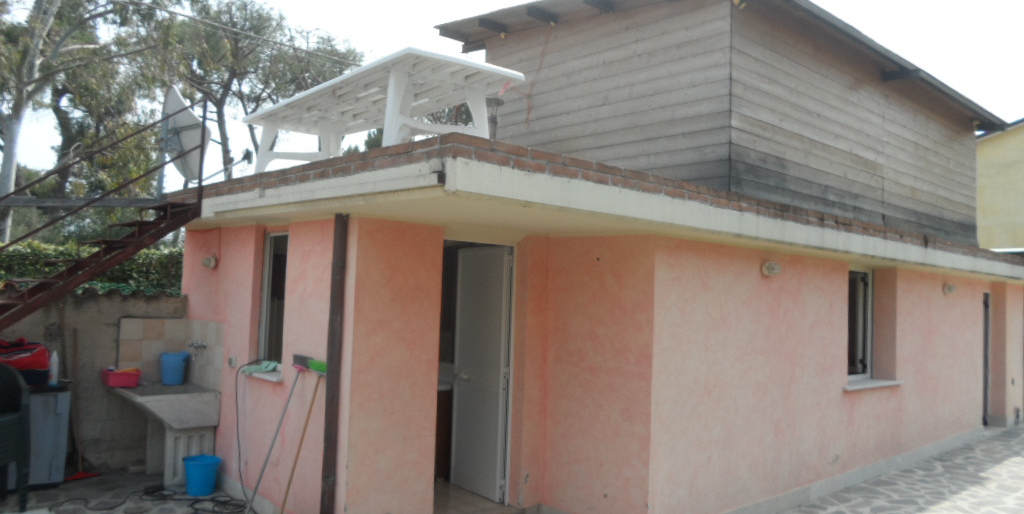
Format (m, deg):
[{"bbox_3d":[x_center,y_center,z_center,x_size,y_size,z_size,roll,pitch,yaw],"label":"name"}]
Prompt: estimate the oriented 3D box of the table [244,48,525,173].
[{"bbox_3d":[-0.982,-0.712,5.006,0.820,0.720,2.250,4,-4,-38],"label":"table"}]

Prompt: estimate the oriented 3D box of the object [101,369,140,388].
[{"bbox_3d":[-3.521,1.092,6.692,0.320,0.145,0.260,4,-4,-44],"label":"object"}]

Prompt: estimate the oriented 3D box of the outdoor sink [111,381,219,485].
[{"bbox_3d":[-3.091,1.586,6.543,0.710,0.810,0.920,4,-4,-44],"label":"outdoor sink"}]

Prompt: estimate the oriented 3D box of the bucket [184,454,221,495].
[{"bbox_3d":[-2.658,1.866,6.336,0.310,0.290,0.310,1,-3,0],"label":"bucket"}]

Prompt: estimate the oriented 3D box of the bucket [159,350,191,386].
[{"bbox_3d":[-3.202,1.061,7.000,0.270,0.270,0.270,4,-4,-44],"label":"bucket"}]

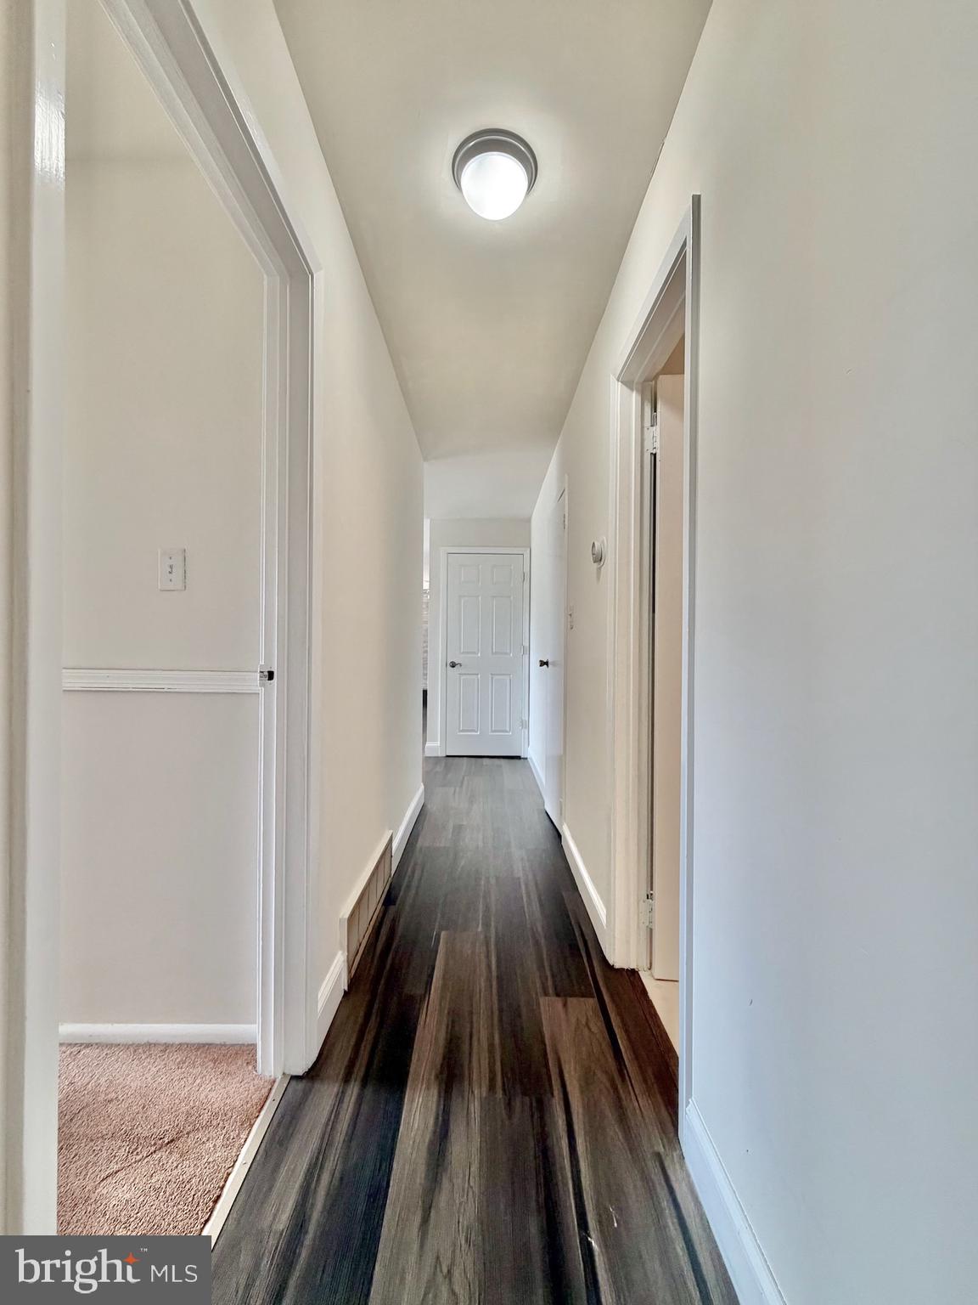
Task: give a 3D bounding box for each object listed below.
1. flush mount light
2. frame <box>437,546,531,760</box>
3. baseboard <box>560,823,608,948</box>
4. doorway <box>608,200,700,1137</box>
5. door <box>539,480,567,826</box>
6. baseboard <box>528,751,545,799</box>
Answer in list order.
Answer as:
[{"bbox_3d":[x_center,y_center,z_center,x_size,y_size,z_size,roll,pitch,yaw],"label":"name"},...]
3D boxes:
[{"bbox_3d":[0.018,-1.279,1.455,0.240,0.110,0.240,1,0,0],"label":"flush mount light"},{"bbox_3d":[-0.040,0.007,5.390,0.915,2.130,0.120,1,0,0],"label":"frame"},{"bbox_3d":[0.420,1.018,2.425,0.018,0.130,1.090,1,0,0],"label":"baseboard"},{"bbox_3d":[0.495,0.051,1.505,0.140,2.060,0.745,1,0,0],"label":"doorway"},{"bbox_3d":[0.428,0.060,3.325,0.040,2.000,0.530,1,0,-4],"label":"door"},{"bbox_3d":[0.408,1.013,4.530,0.018,0.130,1.660,1,0,0],"label":"baseboard"}]

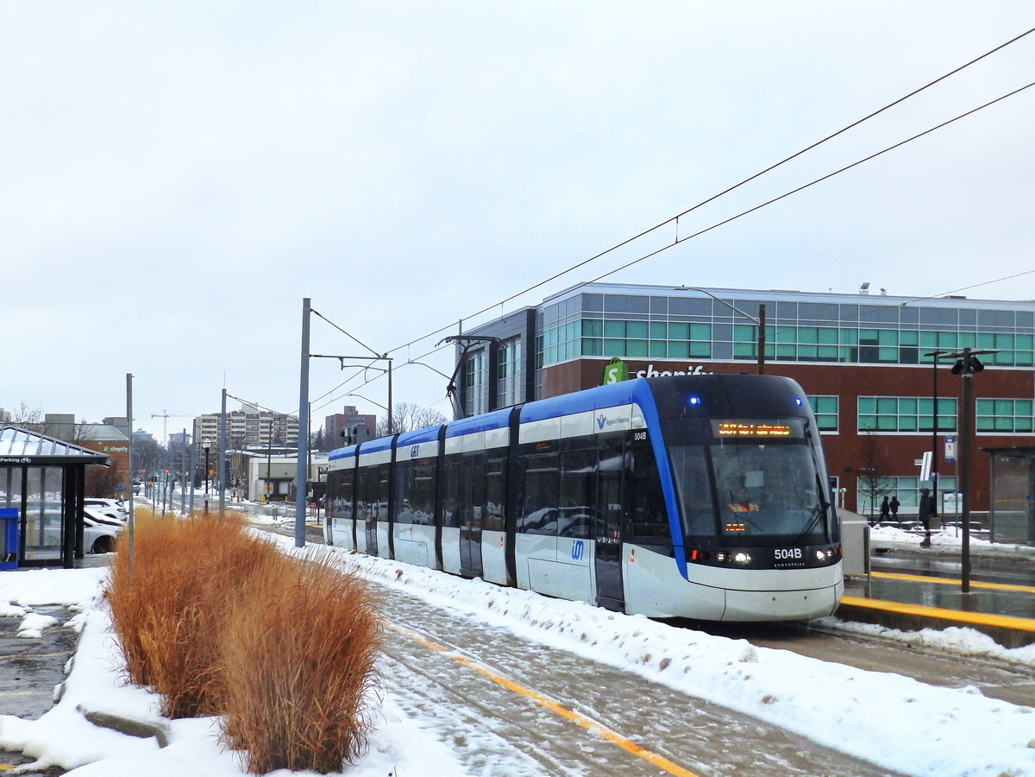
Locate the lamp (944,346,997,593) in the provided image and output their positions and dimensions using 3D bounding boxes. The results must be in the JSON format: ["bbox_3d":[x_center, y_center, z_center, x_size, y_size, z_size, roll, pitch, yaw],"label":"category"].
[{"bbox_3d":[7.007,1.276,17.700,0.400,3.850,1.300,2,-4,-20],"label":"lamp"}]

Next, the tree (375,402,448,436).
[{"bbox_3d":[-11.438,7.409,122.000,7.600,12.000,7.600,2,-4,-20],"label":"tree"}]

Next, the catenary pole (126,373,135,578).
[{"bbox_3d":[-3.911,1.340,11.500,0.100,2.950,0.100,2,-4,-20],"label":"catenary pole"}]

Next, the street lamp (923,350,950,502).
[{"bbox_3d":[17.849,1.988,48.500,0.400,7.200,1.450,2,-4,-20],"label":"street lamp"}]

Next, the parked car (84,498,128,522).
[{"bbox_3d":[-24.271,6.966,63.500,4.500,1.660,1.830,1,-4,-16],"label":"parked car"}]

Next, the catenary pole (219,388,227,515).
[{"bbox_3d":[-18.354,4.246,70.800,0.330,8.600,0.330,2,-4,-20],"label":"catenary pole"}]

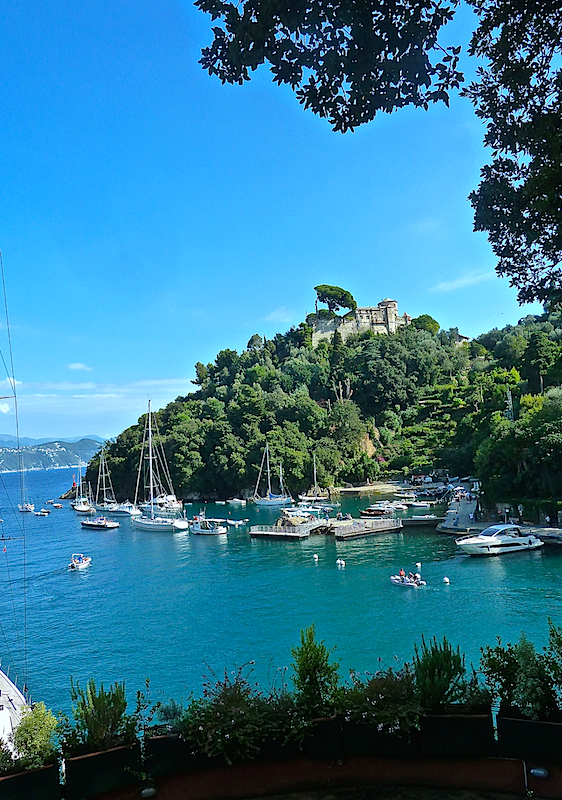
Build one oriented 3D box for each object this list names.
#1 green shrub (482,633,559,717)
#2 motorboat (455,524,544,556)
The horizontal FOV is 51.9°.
[{"bbox_3d":[2.670,3.082,6.441,0.844,0.872,0.562,-5,-6,20],"label":"green shrub"},{"bbox_3d":[32.494,20.474,85.769,13.300,3.800,4.000,-1,-6,-22],"label":"motorboat"}]

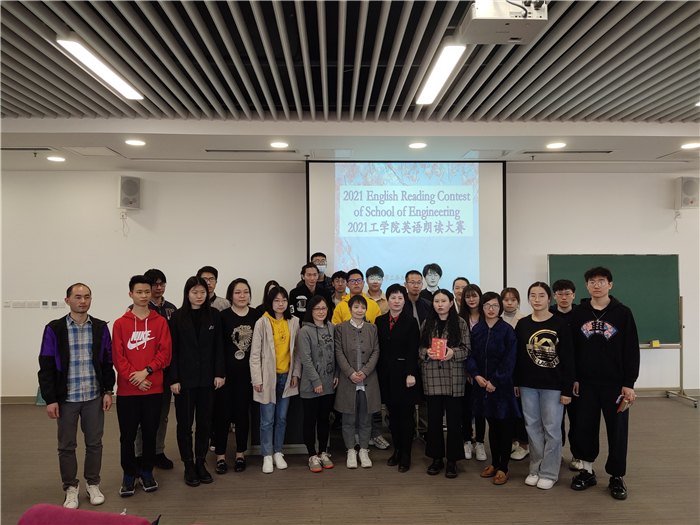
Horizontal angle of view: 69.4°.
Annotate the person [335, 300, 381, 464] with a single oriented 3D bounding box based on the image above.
[{"bbox_3d":[0.068,1.058,4.600,0.410,1.534,0.290,0,0,-2],"label":"person"}]

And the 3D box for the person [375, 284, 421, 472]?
[{"bbox_3d":[0.434,1.017,4.565,0.430,1.636,0.320,0,0,13],"label":"person"}]

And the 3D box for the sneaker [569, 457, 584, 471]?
[{"bbox_3d":[2.055,1.771,4.550,0.105,0.115,0.285,-1,-1,33],"label":"sneaker"}]

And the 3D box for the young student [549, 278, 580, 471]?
[{"bbox_3d":[1.949,0.983,4.550,0.490,1.668,0.310,-1,0,21],"label":"young student"}]

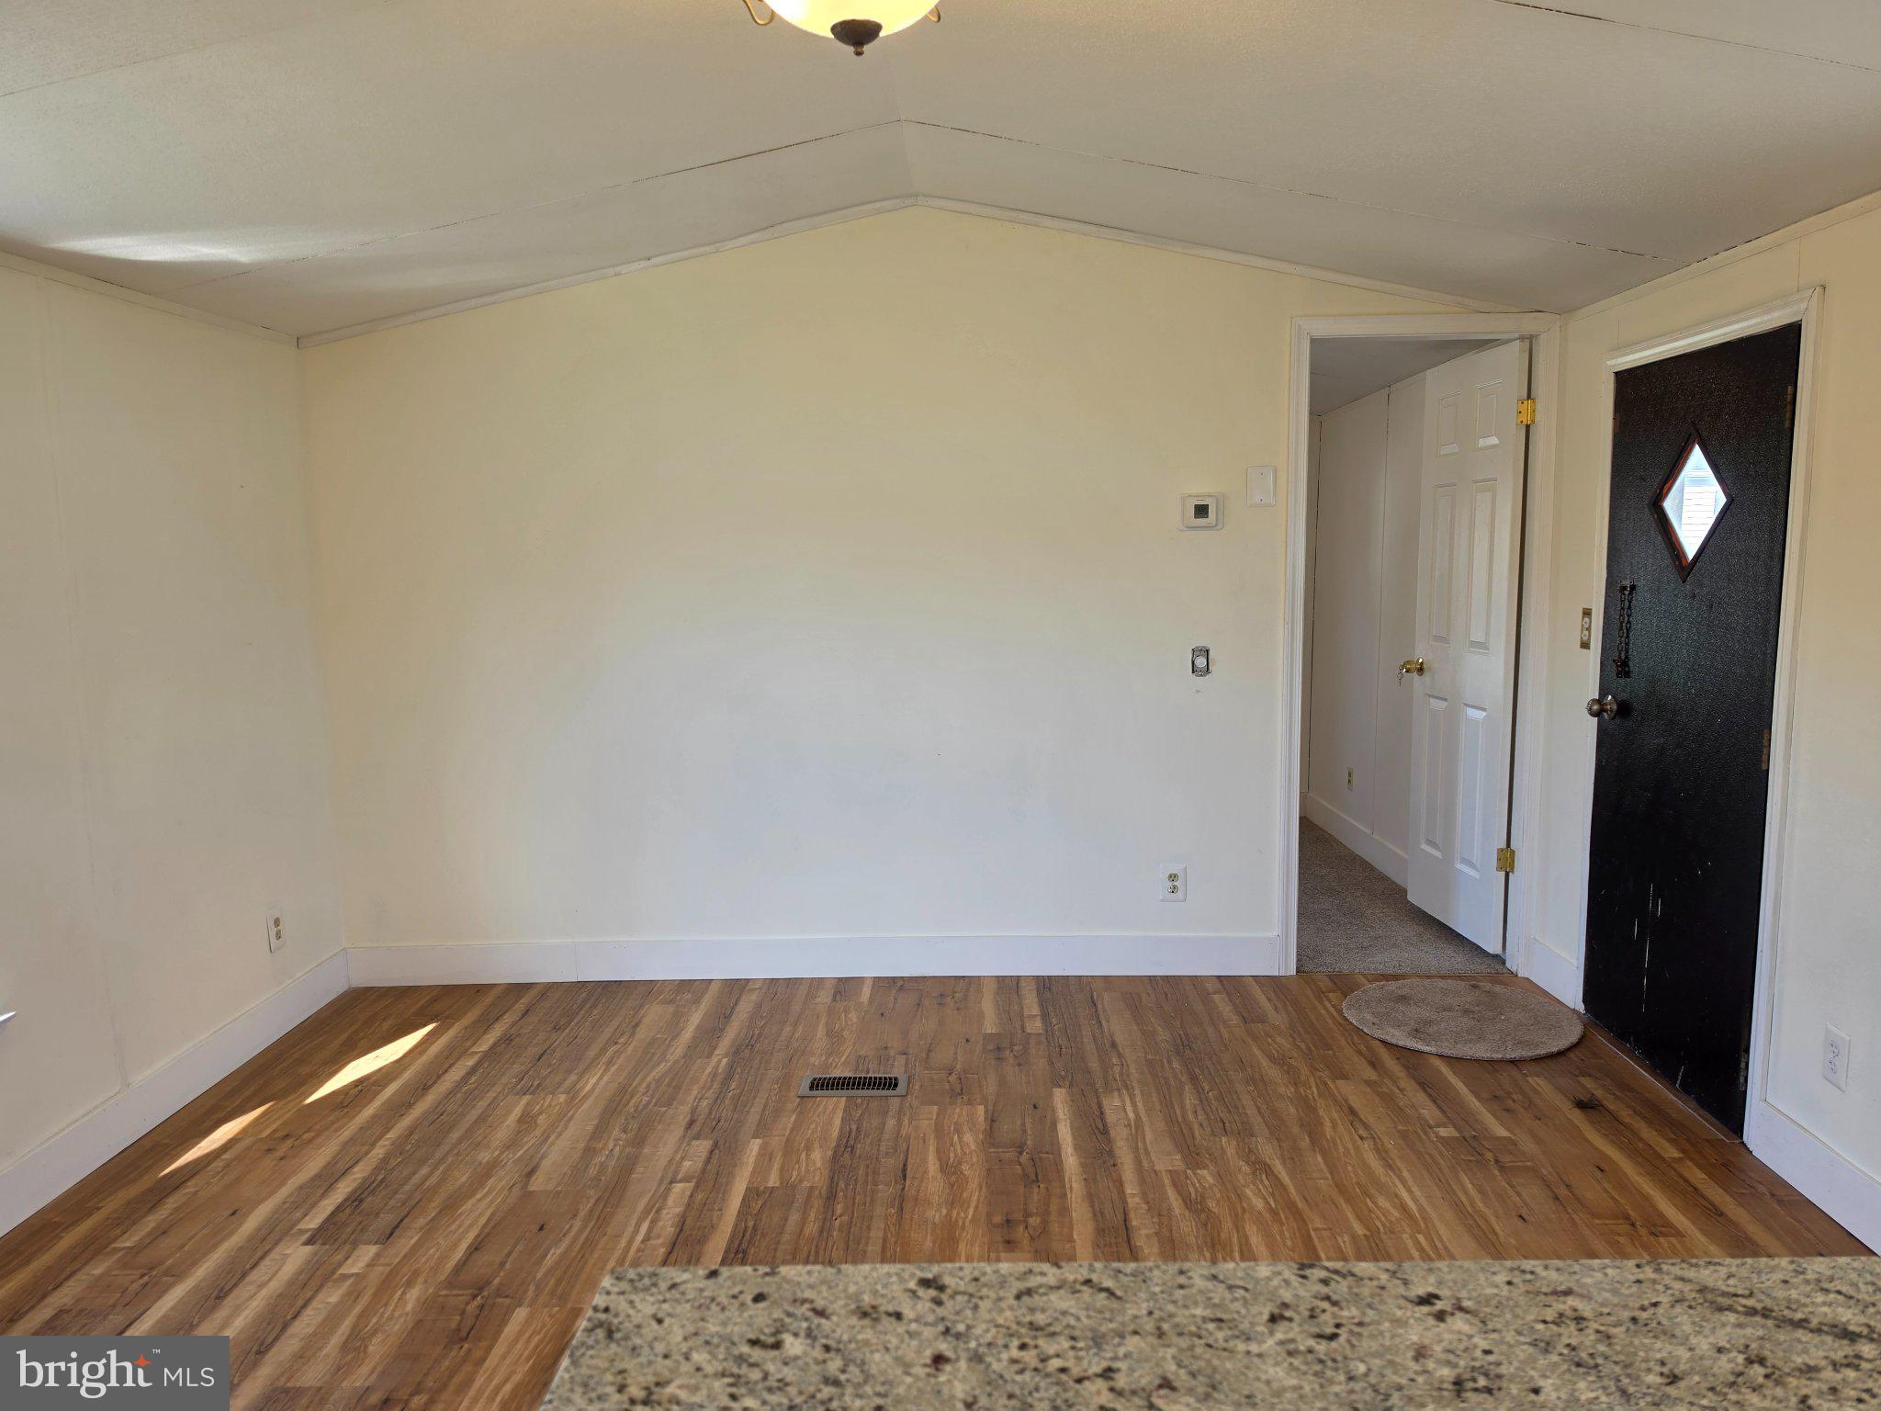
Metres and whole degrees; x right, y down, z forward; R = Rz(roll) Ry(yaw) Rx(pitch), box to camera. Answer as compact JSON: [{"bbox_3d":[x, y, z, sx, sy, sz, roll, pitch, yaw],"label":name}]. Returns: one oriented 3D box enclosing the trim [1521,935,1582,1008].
[{"bbox_3d":[1.959,0.846,3.985,0.017,0.138,0.286,-1,7,3],"label":"trim"}]

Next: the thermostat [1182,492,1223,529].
[{"bbox_3d":[0.832,-0.617,3.989,0.145,0.122,0.028,-1,7,1],"label":"thermostat"}]

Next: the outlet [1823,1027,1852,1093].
[{"bbox_3d":[1.909,0.749,2.656,0.007,0.118,0.071,-1,7,3],"label":"outlet"}]

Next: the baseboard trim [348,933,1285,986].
[{"bbox_3d":[-0.433,0.859,4.201,3.120,0.138,0.017,-1,7,1],"label":"baseboard trim"}]

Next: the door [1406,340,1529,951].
[{"bbox_3d":[1.867,-0.204,4.468,0.035,2.027,0.690,-1,7,-3],"label":"door"}]

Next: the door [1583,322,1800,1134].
[{"bbox_3d":[1.949,0.047,3.279,0.044,1.911,0.832,-1,7,3],"label":"door"}]

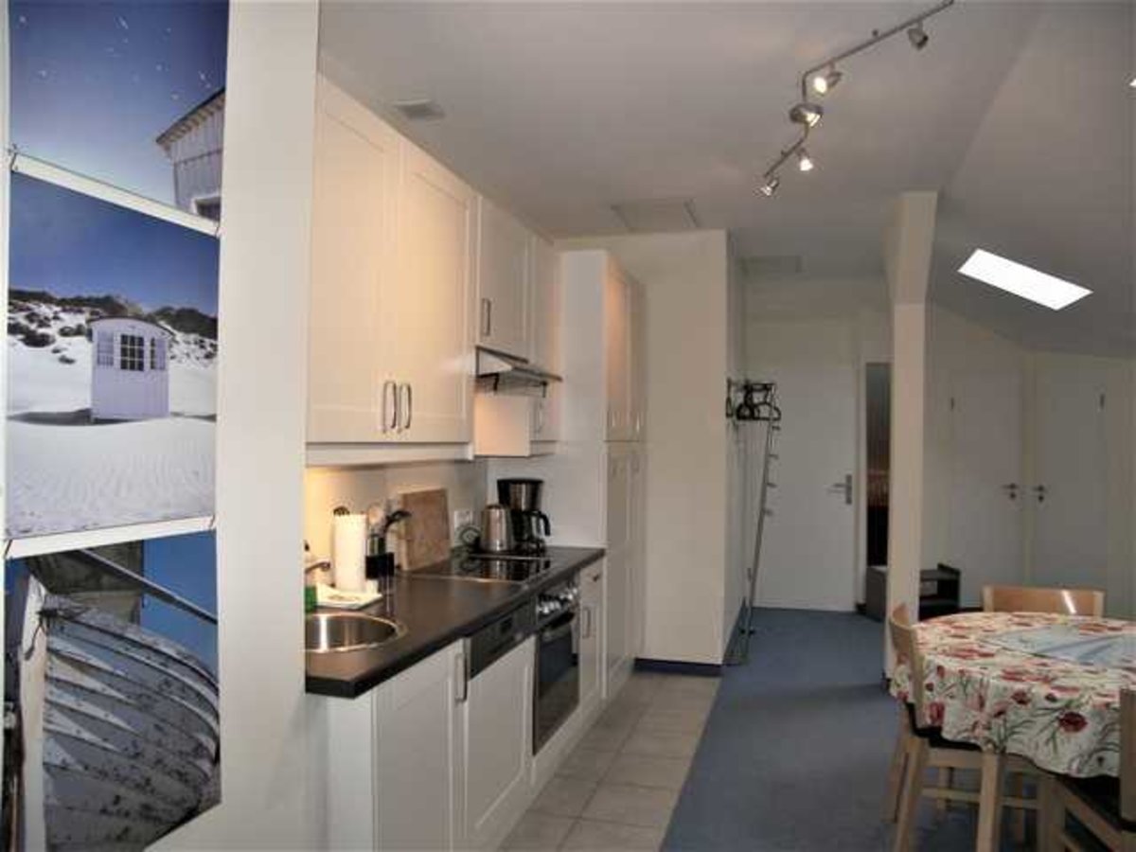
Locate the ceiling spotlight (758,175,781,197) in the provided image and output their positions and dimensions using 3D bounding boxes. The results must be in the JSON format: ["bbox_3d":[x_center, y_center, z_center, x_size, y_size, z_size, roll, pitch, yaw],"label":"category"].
[{"bbox_3d":[0.912,-1.084,3.551,0.090,0.085,0.070,-32,5,-9],"label":"ceiling spotlight"}]

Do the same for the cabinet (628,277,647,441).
[{"bbox_3d":[0.110,-0.372,4.578,0.608,0.919,0.490,0,-1,17],"label":"cabinet"}]

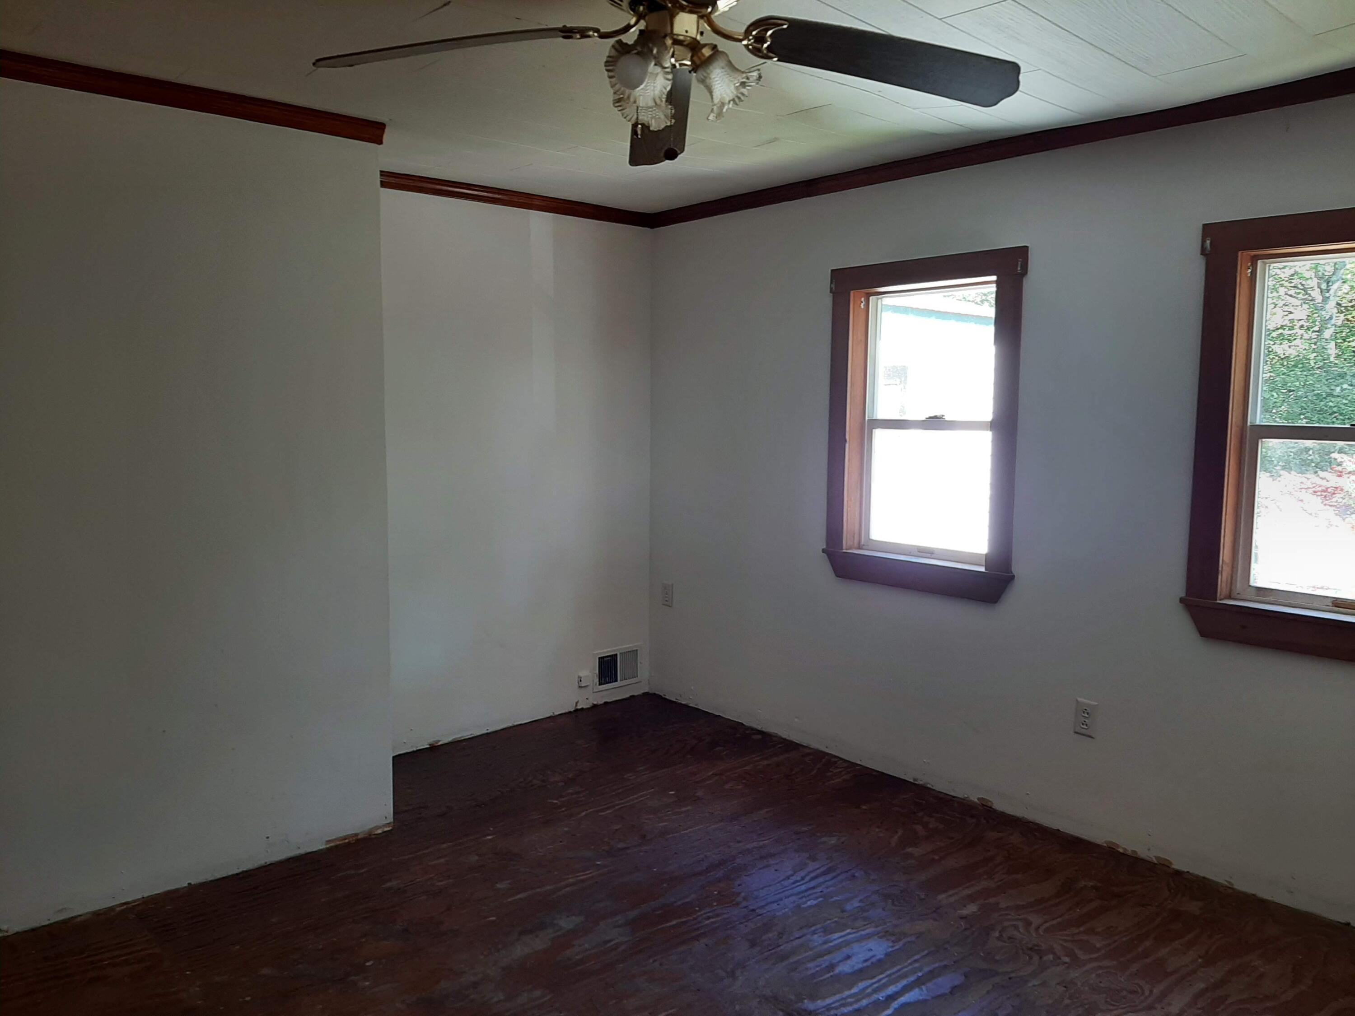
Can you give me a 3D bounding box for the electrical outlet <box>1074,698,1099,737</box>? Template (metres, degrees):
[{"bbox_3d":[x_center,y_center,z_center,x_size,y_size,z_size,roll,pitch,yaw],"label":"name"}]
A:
[{"bbox_3d":[1.306,0.676,3.260,0.012,0.114,0.070,-5,8,-41],"label":"electrical outlet"}]

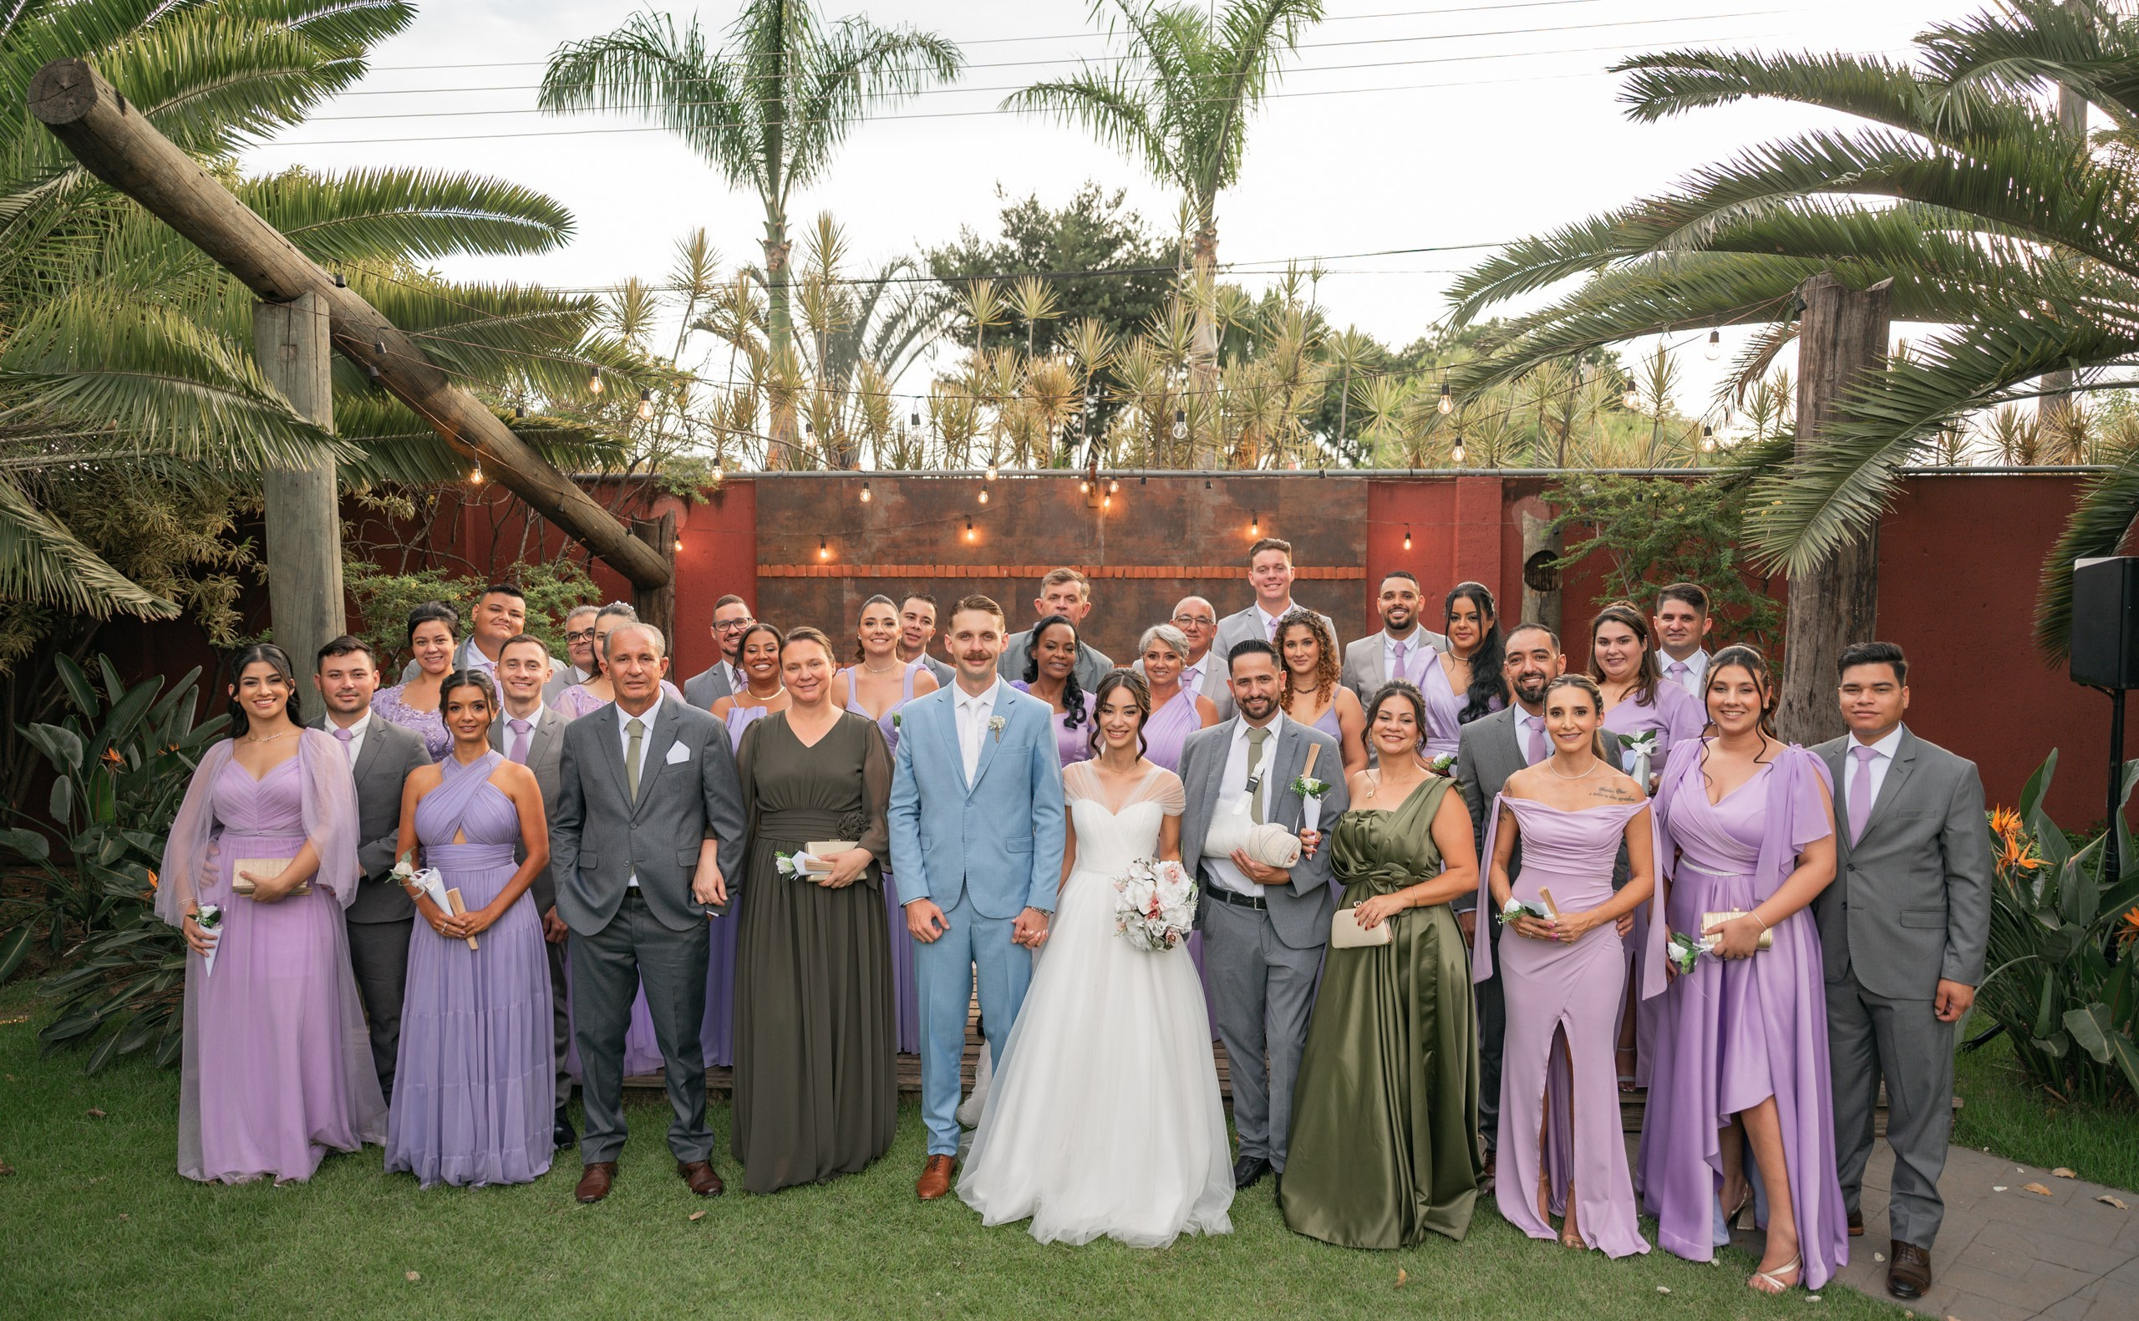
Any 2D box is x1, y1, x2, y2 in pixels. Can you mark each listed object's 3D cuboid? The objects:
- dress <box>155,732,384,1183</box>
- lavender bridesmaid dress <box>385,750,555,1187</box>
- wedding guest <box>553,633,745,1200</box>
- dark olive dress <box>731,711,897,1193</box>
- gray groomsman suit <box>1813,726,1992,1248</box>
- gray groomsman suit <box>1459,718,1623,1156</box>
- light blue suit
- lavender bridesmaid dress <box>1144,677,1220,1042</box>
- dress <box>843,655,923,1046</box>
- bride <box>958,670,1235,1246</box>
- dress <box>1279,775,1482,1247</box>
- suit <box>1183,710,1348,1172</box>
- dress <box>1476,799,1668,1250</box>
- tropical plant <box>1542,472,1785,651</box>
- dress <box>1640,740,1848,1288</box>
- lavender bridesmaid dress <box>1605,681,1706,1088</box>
[{"bbox_3d":[-2.625,0.911,4.691,0.700,1.360,0.520,-2,4,-24],"label":"dress"},{"bbox_3d":[-1.913,0.955,4.553,0.501,1.351,0.460,-1,5,-15],"label":"lavender bridesmaid dress"},{"bbox_3d":[-1.305,0.758,4.427,0.579,1.763,0.380,-1,5,-10],"label":"wedding guest"},{"bbox_3d":[-0.811,0.895,4.508,0.520,1.477,0.420,0,5,-6],"label":"dark olive dress"},{"bbox_3d":[2.333,0.902,4.017,0.462,1.443,0.400,3,6,34],"label":"gray groomsman suit"},{"bbox_3d":[1.520,0.857,4.616,0.508,1.436,0.340,2,5,20],"label":"gray groomsman suit"},{"bbox_3d":[-0.288,0.794,4.422,0.550,1.470,0.330,0,4,-4],"label":"light blue suit"},{"bbox_3d":[0.416,0.772,5.503,0.480,1.330,0.420,0,4,4],"label":"lavender bridesmaid dress"},{"bbox_3d":[-0.716,0.727,5.430,0.500,1.450,0.420,-1,4,-8],"label":"dress"},{"bbox_3d":[0.085,0.819,4.374,0.780,1.585,0.820,0,4,1],"label":"bride"},{"bbox_3d":[0.934,0.984,4.275,0.580,1.270,0.580,1,4,11],"label":"dress"},{"bbox_3d":[0.611,0.871,4.456,0.523,1.433,0.360,1,5,13],"label":"suit"},{"bbox_3d":[1.442,1.024,4.128,0.524,1.283,0.450,2,5,22],"label":"dress"},{"bbox_3d":[3.146,0.163,7.539,1.400,2.250,1.200,1,5,10],"label":"tropical plant"},{"bbox_3d":[1.889,0.946,3.991,0.527,1.460,0.500,3,6,36],"label":"dress"},{"bbox_3d":[1.979,0.754,5.079,0.531,1.365,0.420,2,5,20],"label":"lavender bridesmaid dress"}]

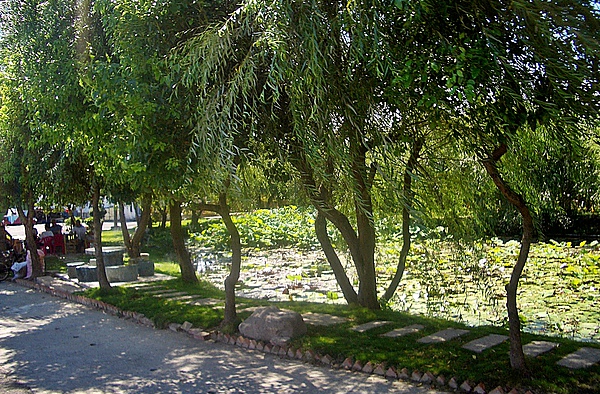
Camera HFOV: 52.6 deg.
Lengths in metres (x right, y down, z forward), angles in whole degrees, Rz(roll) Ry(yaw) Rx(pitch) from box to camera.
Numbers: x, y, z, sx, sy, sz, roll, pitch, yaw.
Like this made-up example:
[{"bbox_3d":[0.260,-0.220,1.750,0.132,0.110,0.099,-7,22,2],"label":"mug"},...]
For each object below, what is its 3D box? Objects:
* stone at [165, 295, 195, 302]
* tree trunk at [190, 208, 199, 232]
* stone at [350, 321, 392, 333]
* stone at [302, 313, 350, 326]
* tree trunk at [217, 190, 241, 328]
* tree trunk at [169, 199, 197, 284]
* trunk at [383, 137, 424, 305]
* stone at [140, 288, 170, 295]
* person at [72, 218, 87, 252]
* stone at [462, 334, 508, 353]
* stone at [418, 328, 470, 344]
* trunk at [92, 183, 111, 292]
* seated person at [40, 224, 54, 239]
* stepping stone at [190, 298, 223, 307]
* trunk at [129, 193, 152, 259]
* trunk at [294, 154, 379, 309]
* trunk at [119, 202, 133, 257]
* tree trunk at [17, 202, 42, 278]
[{"bbox_3d":[-2.102,1.847,10.851,0.290,0.070,0.830,-1,-2,41],"label":"stone"},{"bbox_3d":[-5.565,1.187,32.000,0.380,1.150,0.360,0,-1,0],"label":"tree trunk"},{"bbox_3d":[0.946,1.788,8.223,0.290,0.070,0.820,-1,-2,36],"label":"stone"},{"bbox_3d":[0.348,1.713,8.444,0.376,0.050,0.644,-1,-2,40],"label":"stone"},{"bbox_3d":[-0.941,0.823,7.985,0.300,1.750,0.260,0,-1,0],"label":"tree trunk"},{"bbox_3d":[-2.432,0.921,12.556,0.520,1.760,0.420,0,-1,0],"label":"tree trunk"},{"bbox_3d":[1.723,0.378,10.200,0.670,2.720,0.450,0,-1,0],"label":"trunk"},{"bbox_3d":[-2.647,1.778,11.350,0.644,0.050,0.301,1,-2,-39],"label":"stone"},{"bbox_3d":[-7.632,1.333,21.000,0.480,1.170,0.580,-1,-1,30],"label":"person"},{"bbox_3d":[2.117,1.679,6.906,0.291,0.050,0.699,-1,-2,39],"label":"stone"},{"bbox_3d":[1.794,1.774,7.590,0.290,0.070,0.920,-1,-2,38],"label":"stone"},{"bbox_3d":[-4.057,0.807,12.400,0.370,2.210,0.300,0,-1,0],"label":"trunk"},{"bbox_3d":[-9.073,1.509,21.800,0.500,1.150,0.700,0,-1,-3],"label":"seated person"},{"bbox_3d":[-1.542,1.748,10.002,0.338,0.050,0.644,-1,-2,44],"label":"stepping stone"},{"bbox_3d":[-4.364,0.821,16.600,0.660,1.890,0.420,0,-1,0],"label":"trunk"},{"bbox_3d":[0.596,0.563,9.900,1.370,2.510,0.700,0,-1,0],"label":"trunk"},{"bbox_3d":[-4.775,0.889,16.600,0.380,1.480,0.300,0,-1,0],"label":"trunk"},{"bbox_3d":[-6.149,0.989,13.792,0.500,1.710,0.400,0,-1,0],"label":"tree trunk"}]

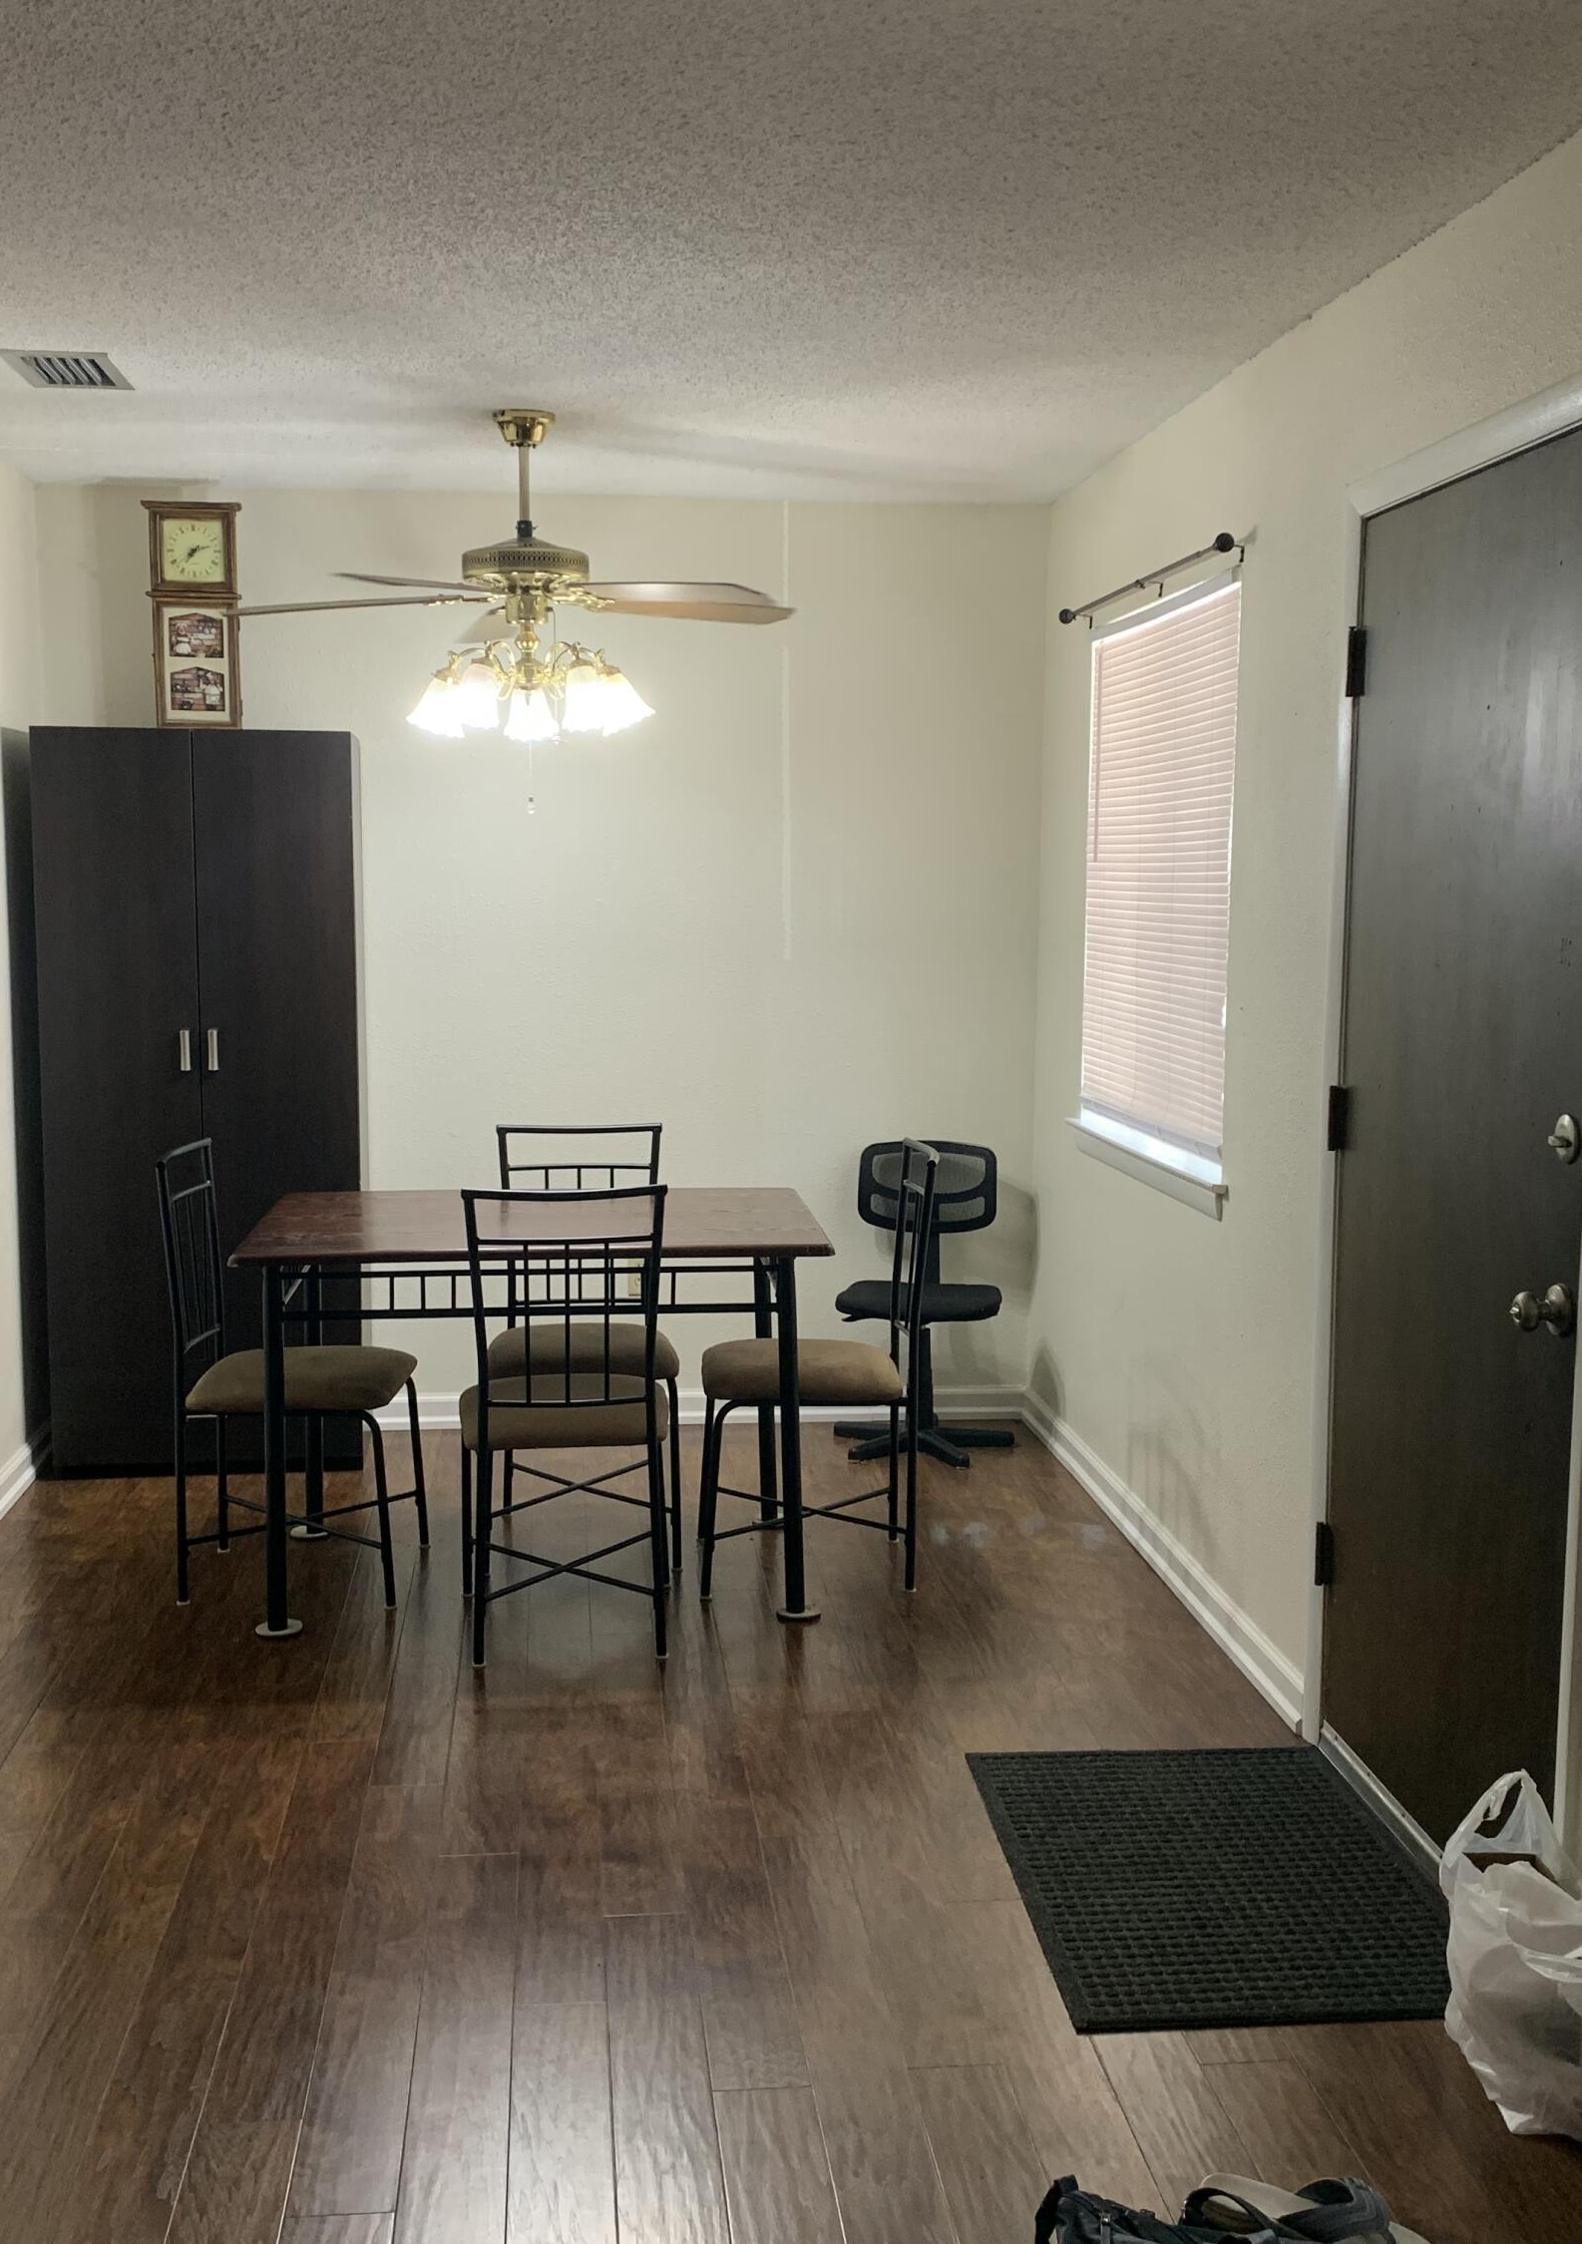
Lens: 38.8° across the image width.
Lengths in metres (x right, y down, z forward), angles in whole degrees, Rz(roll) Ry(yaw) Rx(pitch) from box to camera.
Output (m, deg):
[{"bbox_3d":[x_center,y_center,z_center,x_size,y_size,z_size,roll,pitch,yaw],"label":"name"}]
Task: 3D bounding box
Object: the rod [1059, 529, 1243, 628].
[{"bbox_3d":[0.753,-1.142,4.814,0.070,0.056,1.330,0,7,-6],"label":"rod"}]

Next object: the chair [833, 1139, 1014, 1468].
[{"bbox_3d":[0.347,0.454,5.834,0.465,0.785,0.485,1,7,8],"label":"chair"}]

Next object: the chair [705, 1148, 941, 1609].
[{"bbox_3d":[0.047,0.506,4.799,0.480,0.917,0.420,0,7,-4],"label":"chair"}]

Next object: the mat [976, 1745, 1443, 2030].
[{"bbox_3d":[0.643,1.129,3.398,0.615,0.010,0.914,0,7,-4],"label":"mat"}]

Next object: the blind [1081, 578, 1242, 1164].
[{"bbox_3d":[0.795,-0.541,4.906,0.040,1.160,1.190,0,7,-6],"label":"blind"}]

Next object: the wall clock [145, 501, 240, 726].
[{"bbox_3d":[-1.465,-1.236,5.547,0.230,0.562,0.100,0,7,-6],"label":"wall clock"}]

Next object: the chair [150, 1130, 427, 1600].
[{"bbox_3d":[-1.032,0.508,4.705,0.482,0.917,0.425,0,7,-1],"label":"chair"}]

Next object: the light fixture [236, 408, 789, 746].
[{"bbox_3d":[-0.550,-1.147,4.769,1.280,0.690,1.280,0,7,-6],"label":"light fixture"}]

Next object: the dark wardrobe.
[{"bbox_3d":[-1.444,-0.049,5.606,0.745,1.810,0.385,0,7,-6],"label":"dark wardrobe"}]

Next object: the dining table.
[{"bbox_3d":[-0.530,0.583,4.769,1.165,0.762,0.820,0,7,-6],"label":"dining table"}]

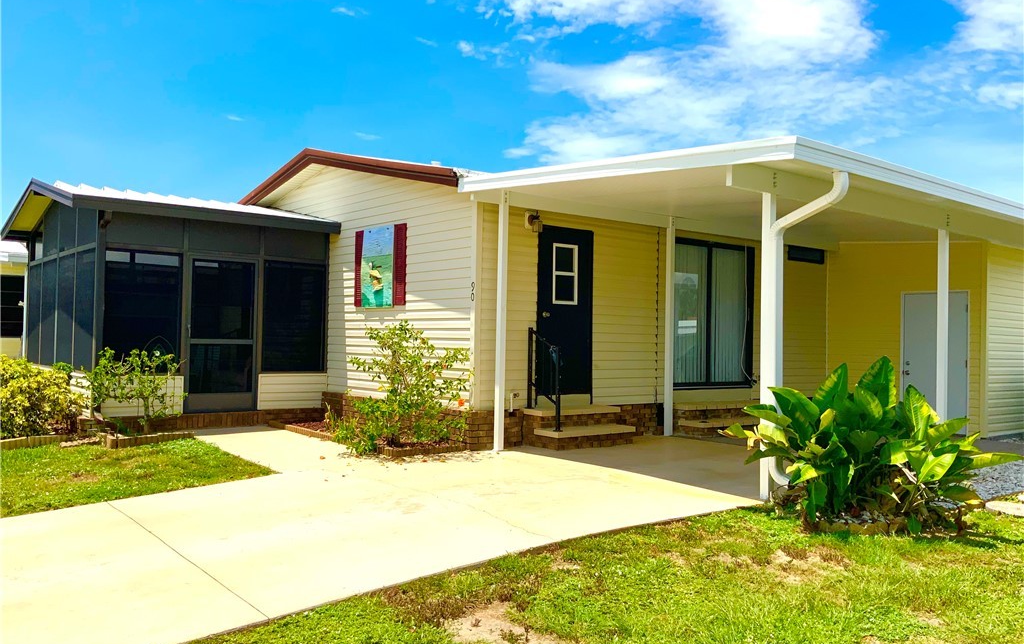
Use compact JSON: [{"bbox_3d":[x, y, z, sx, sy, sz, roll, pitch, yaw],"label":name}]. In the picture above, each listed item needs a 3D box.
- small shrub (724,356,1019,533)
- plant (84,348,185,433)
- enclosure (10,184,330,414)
[{"bbox_3d":[2.556,0.820,6.150,1.950,1.150,1.450,1,-1,12],"label":"small shrub"},{"bbox_3d":[-4.391,0.800,9.980,1.060,0.980,0.780,2,-2,-40],"label":"plant"},{"bbox_3d":[-5.008,-0.320,12.282,3.343,3.049,4.248,2,-2,-40],"label":"enclosure"}]

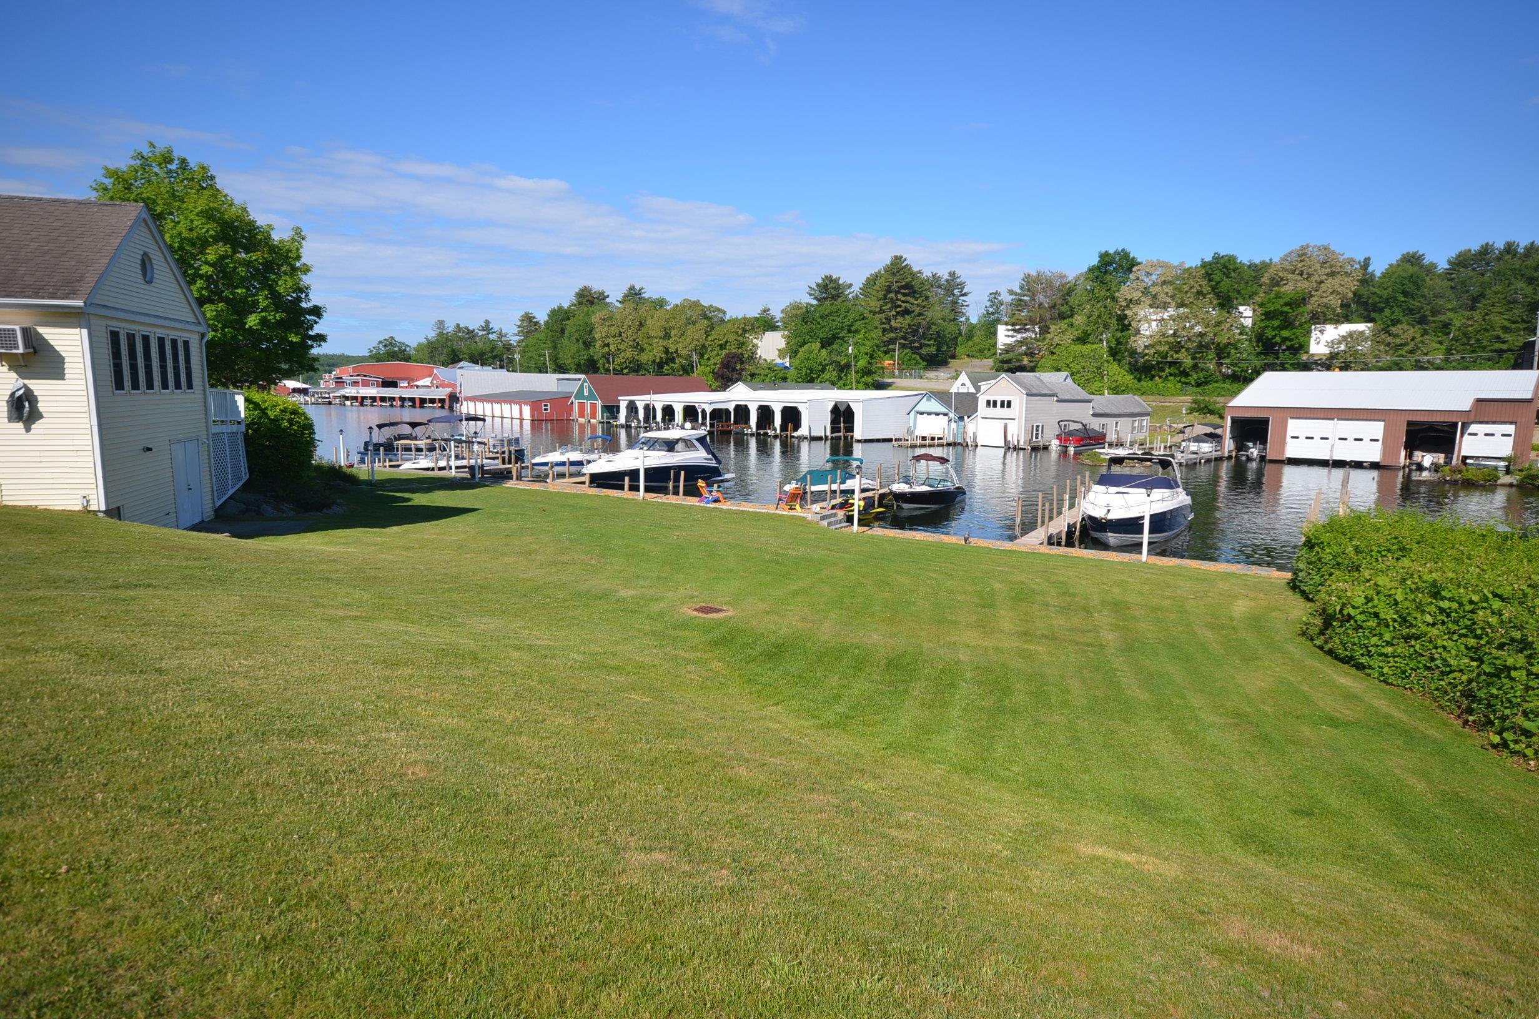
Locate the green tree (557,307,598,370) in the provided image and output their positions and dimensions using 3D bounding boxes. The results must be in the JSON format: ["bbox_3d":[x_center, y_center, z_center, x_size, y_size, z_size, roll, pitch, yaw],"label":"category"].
[{"bbox_3d":[-46.573,-39.479,216.725,10.800,19.180,10.800,-1,8,-12],"label":"green tree"}]

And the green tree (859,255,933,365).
[{"bbox_3d":[25.603,-39.427,178.549,14.000,21.830,14.000,2,8,8],"label":"green tree"}]

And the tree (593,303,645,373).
[{"bbox_3d":[-36.116,-39.064,213.686,12.500,19.760,12.500,-1,8,-9],"label":"tree"}]

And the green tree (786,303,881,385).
[{"bbox_3d":[11.933,-30.069,163.921,17.000,16.240,17.000,1,8,4],"label":"green tree"}]

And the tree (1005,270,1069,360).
[{"bbox_3d":[46.168,-32.874,153.923,11.000,16.200,11.000,3,8,16],"label":"tree"}]

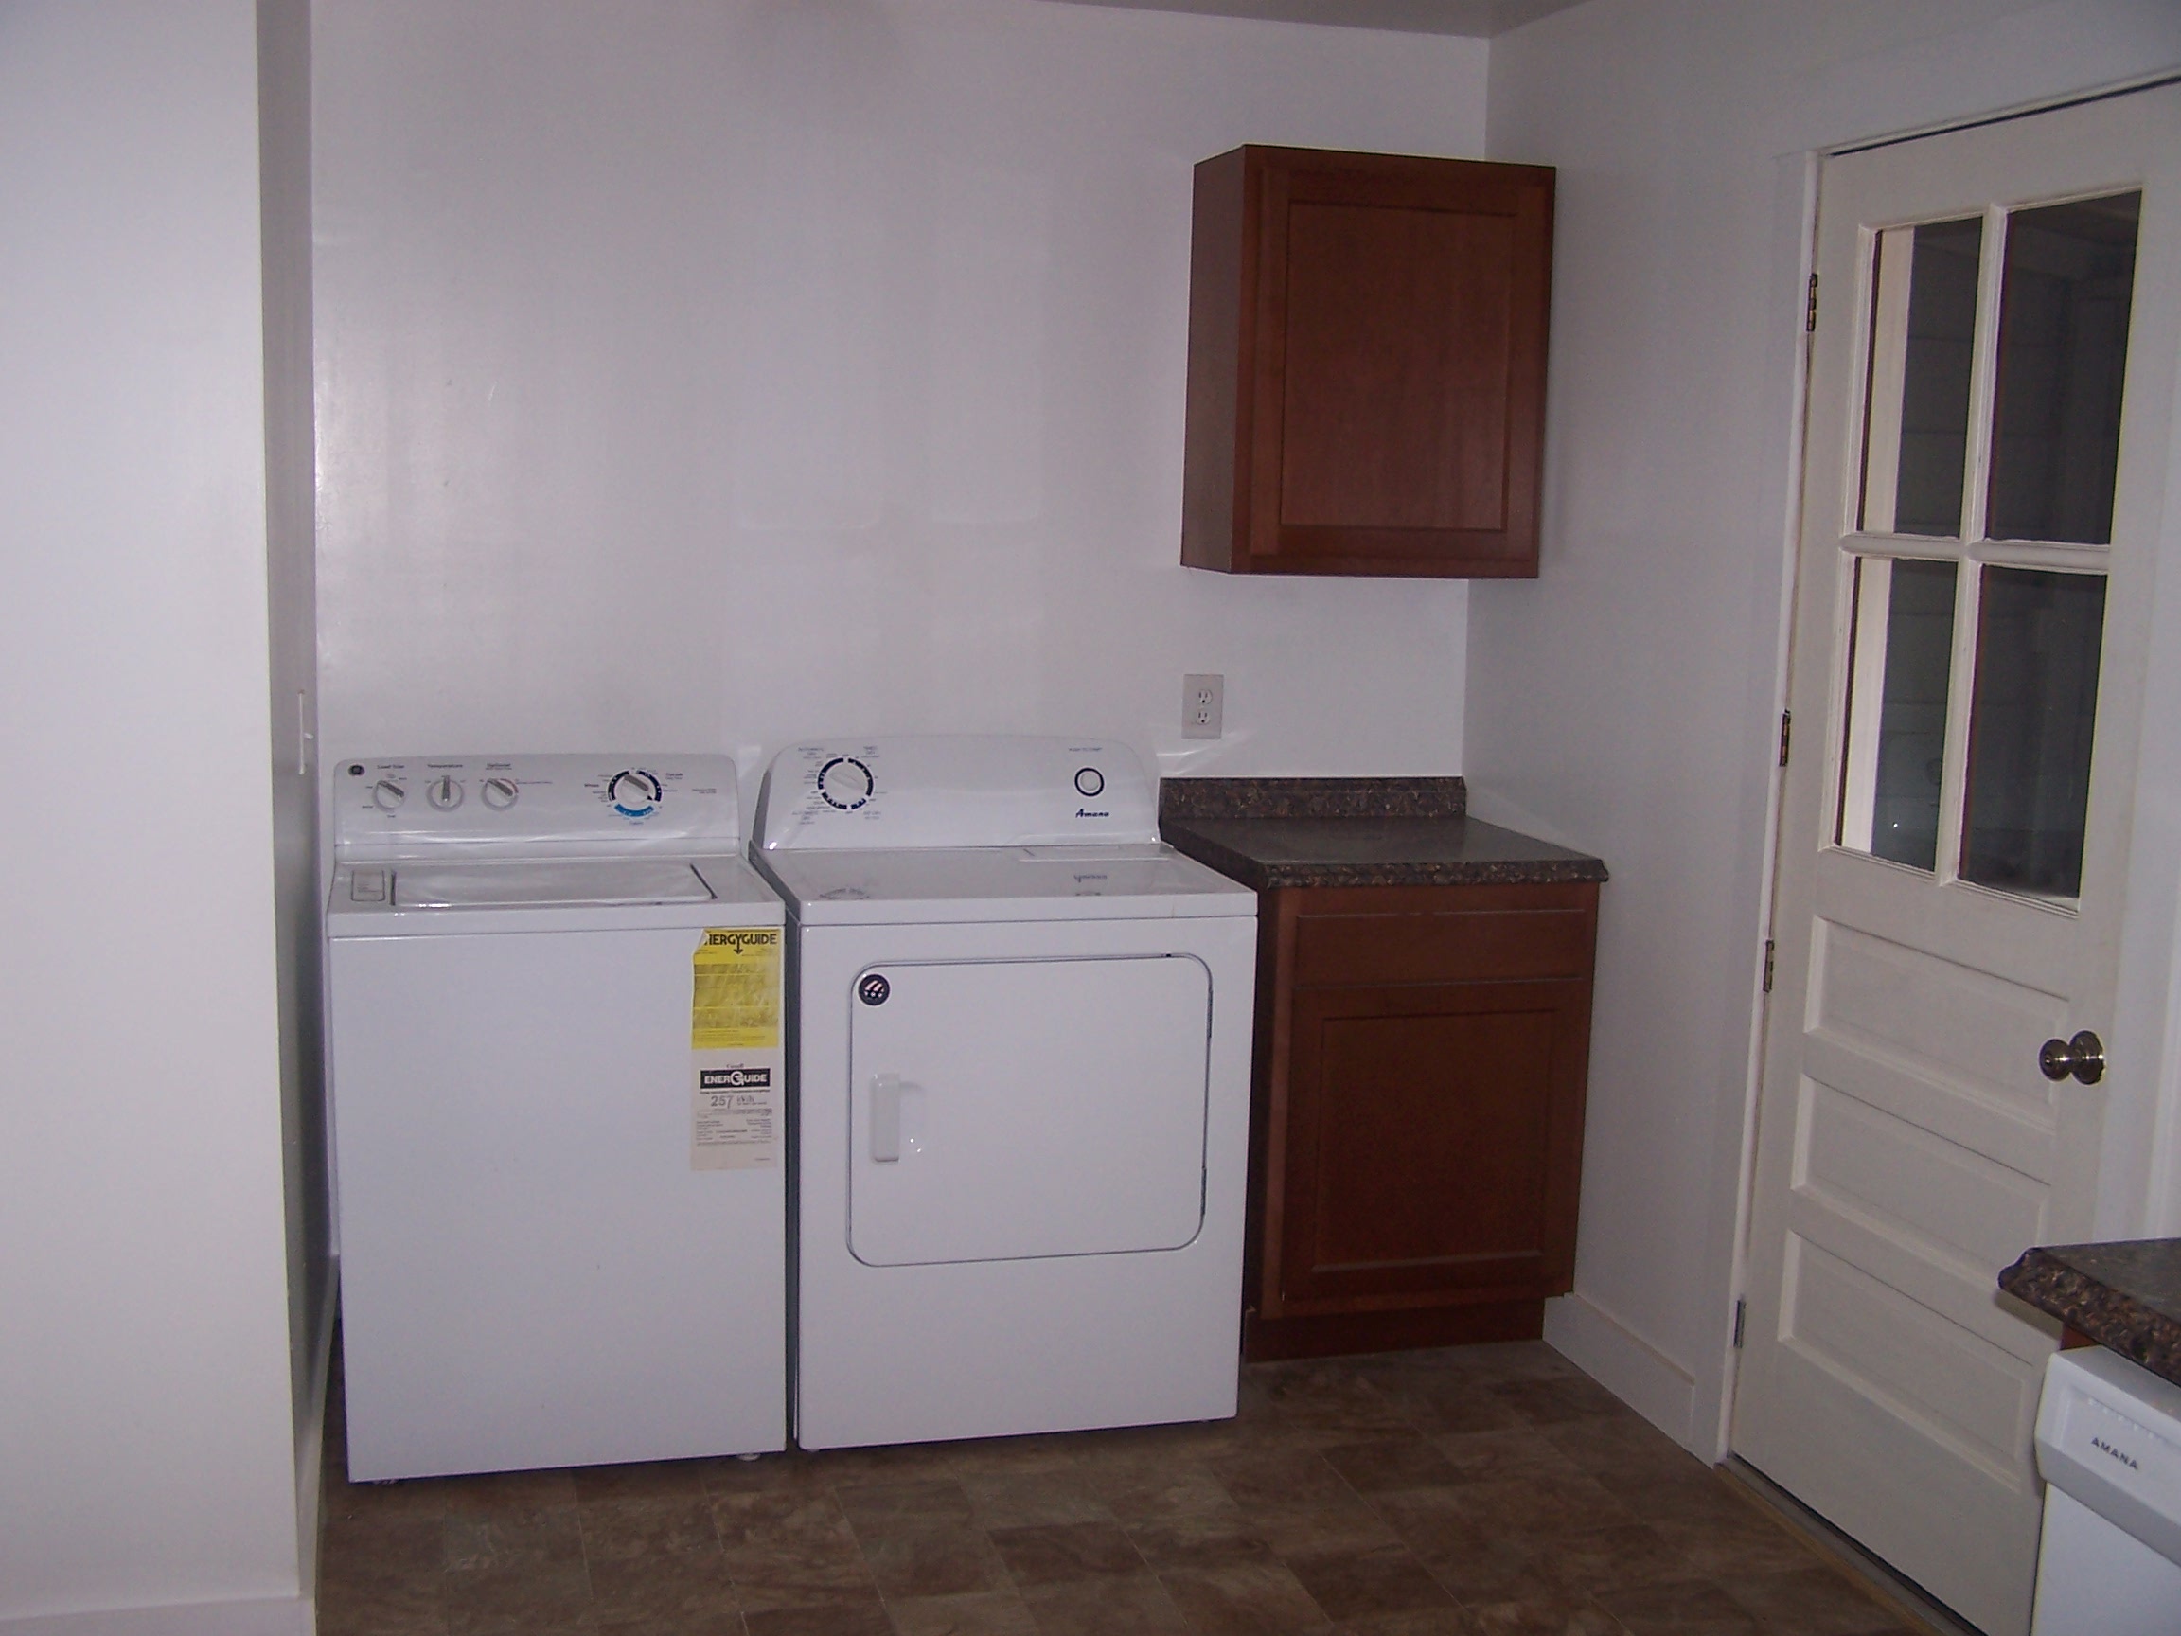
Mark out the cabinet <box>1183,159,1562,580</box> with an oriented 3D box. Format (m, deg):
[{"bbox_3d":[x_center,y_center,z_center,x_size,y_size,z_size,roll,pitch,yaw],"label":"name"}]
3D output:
[{"bbox_3d":[0.519,-0.837,4.491,0.606,0.752,0.315,-1,8,-16],"label":"cabinet"}]

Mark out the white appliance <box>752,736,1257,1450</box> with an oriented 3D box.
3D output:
[{"bbox_3d":[-0.183,0.437,4.128,0.737,1.089,0.679,-1,8,-16],"label":"white appliance"}]

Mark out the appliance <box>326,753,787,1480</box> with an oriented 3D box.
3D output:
[{"bbox_3d":[-0.890,0.456,3.963,0.673,1.060,0.657,-1,8,-16],"label":"appliance"}]

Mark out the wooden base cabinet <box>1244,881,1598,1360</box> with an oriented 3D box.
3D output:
[{"bbox_3d":[0.523,0.509,4.522,0.605,0.875,0.627,-1,8,-16],"label":"wooden base cabinet"}]

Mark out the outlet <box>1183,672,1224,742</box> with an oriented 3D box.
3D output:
[{"bbox_3d":[0.221,-0.214,4.657,0.079,0.124,0.008,-1,8,-16],"label":"outlet"}]

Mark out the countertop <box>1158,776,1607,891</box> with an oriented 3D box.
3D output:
[{"bbox_3d":[0.525,0.020,4.452,0.641,0.118,0.627,-1,8,-16],"label":"countertop"}]

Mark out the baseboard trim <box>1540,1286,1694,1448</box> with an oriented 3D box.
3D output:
[{"bbox_3d":[0.932,0.949,4.196,0.021,0.112,0.533,-1,8,-16],"label":"baseboard trim"}]

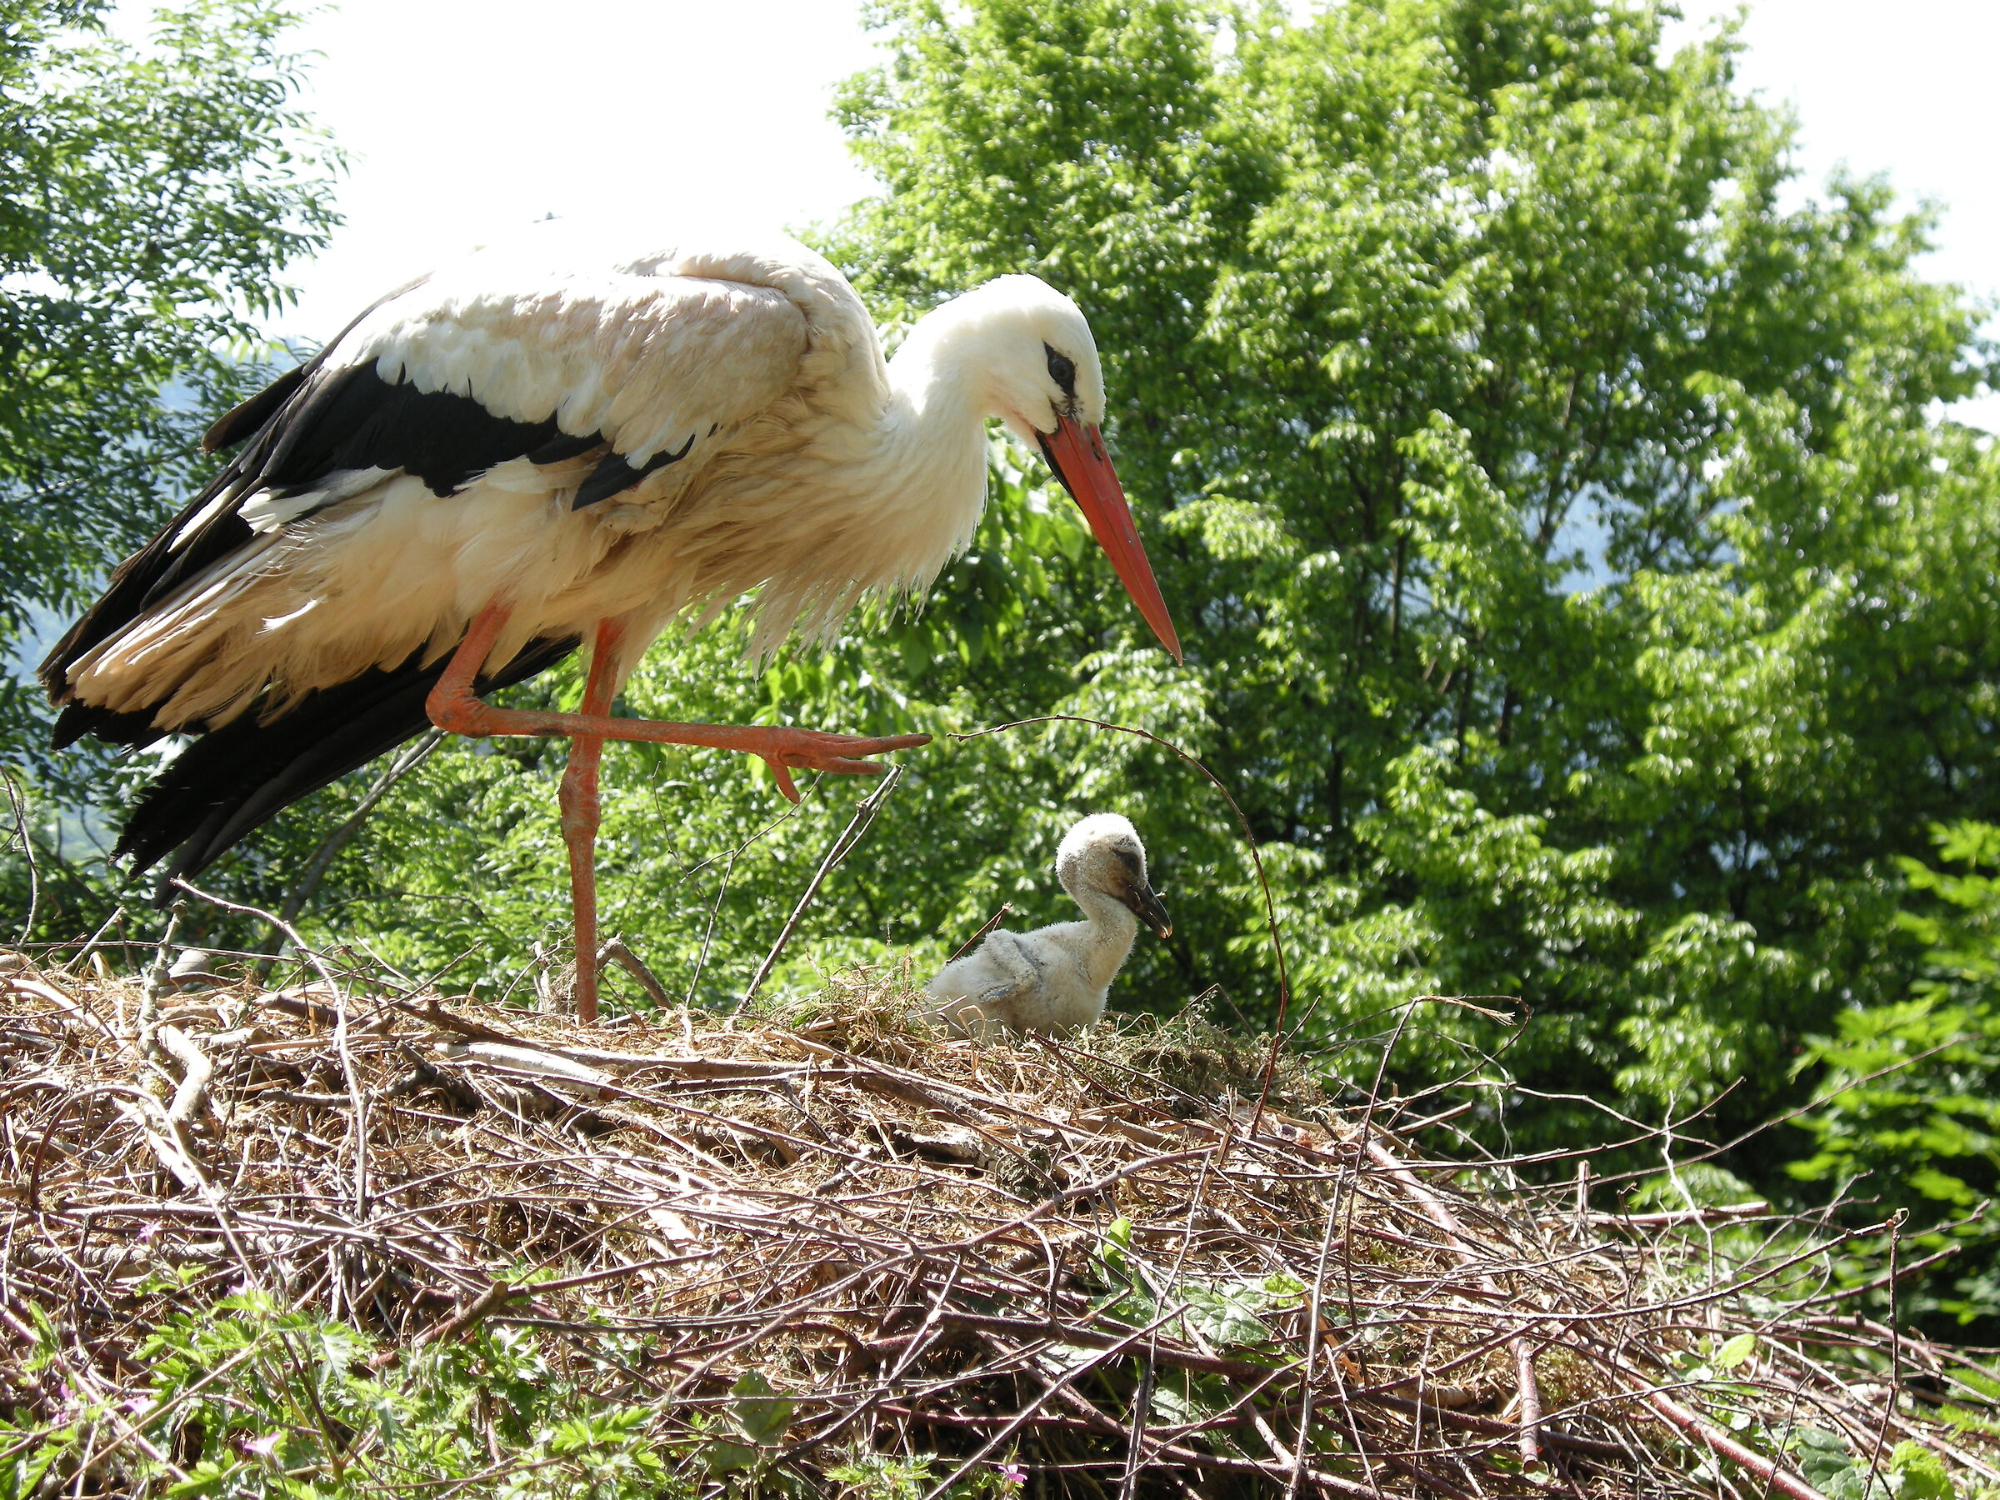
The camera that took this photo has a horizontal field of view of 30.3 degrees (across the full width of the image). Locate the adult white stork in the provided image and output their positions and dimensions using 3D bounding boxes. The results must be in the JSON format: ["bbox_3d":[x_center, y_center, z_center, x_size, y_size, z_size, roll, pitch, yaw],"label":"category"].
[{"bbox_3d":[-0.255,-0.056,2.400,0.740,0.570,0.270,0,-5,5],"label":"adult white stork"}]

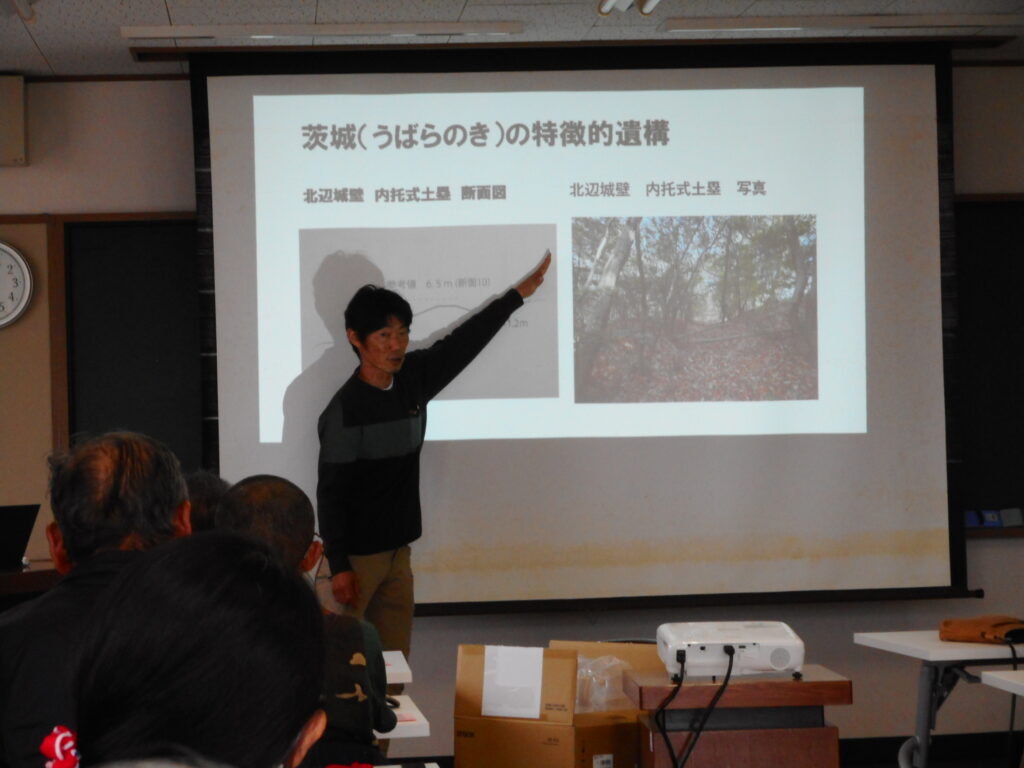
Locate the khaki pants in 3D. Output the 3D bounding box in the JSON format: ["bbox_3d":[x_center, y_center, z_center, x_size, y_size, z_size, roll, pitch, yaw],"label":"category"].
[{"bbox_3d":[-0.447,0.899,8.500,0.360,0.930,0.260,-1,-1,-37],"label":"khaki pants"}]

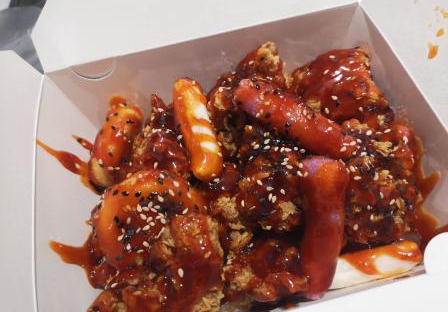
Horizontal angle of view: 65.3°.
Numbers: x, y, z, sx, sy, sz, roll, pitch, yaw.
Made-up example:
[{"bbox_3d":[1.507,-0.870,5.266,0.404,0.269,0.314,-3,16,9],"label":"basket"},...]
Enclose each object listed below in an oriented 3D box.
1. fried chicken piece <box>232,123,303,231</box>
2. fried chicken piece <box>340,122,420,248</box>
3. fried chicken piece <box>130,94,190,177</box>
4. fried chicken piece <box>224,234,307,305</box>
[{"bbox_3d":[0.026,0.012,0.200,0.042,0.040,0.059,6,58,6],"label":"fried chicken piece"},{"bbox_3d":[0.086,0.014,0.198,0.043,0.043,0.067,9,59,7],"label":"fried chicken piece"},{"bbox_3d":[-0.039,-0.010,0.223,0.040,0.038,0.053,-11,58,-5],"label":"fried chicken piece"},{"bbox_3d":[0.022,0.058,0.181,0.045,0.034,0.036,6,58,6],"label":"fried chicken piece"}]

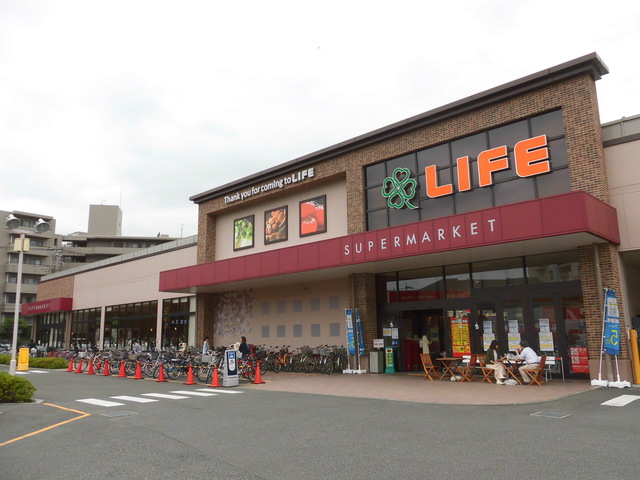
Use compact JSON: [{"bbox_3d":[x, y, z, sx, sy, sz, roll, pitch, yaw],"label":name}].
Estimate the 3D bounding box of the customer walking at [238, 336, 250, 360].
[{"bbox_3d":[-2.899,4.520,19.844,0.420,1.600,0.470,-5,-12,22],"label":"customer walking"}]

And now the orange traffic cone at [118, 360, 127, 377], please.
[{"bbox_3d":[-8.417,5.509,22.199,0.380,0.700,0.380,7,-13,-37],"label":"orange traffic cone"}]

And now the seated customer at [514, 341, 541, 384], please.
[{"bbox_3d":[6.289,3.709,15.598,0.800,1.280,0.500,-11,-15,43],"label":"seated customer"}]

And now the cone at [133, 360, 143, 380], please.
[{"bbox_3d":[-7.276,5.242,20.890,0.380,0.700,0.380,6,-13,-35],"label":"cone"}]

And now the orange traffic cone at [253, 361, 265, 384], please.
[{"bbox_3d":[-2.079,4.496,17.526,0.380,0.700,0.380,-11,-15,43],"label":"orange traffic cone"}]

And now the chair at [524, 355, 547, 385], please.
[{"bbox_3d":[6.470,3.883,15.502,0.550,0.880,0.450,-10,-13,38],"label":"chair"}]

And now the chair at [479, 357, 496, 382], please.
[{"bbox_3d":[5.371,4.092,16.435,0.540,0.865,0.460,-11,-15,43],"label":"chair"}]

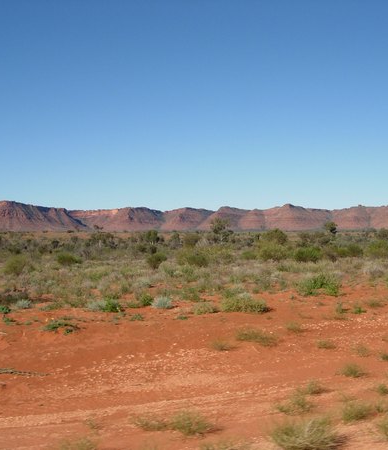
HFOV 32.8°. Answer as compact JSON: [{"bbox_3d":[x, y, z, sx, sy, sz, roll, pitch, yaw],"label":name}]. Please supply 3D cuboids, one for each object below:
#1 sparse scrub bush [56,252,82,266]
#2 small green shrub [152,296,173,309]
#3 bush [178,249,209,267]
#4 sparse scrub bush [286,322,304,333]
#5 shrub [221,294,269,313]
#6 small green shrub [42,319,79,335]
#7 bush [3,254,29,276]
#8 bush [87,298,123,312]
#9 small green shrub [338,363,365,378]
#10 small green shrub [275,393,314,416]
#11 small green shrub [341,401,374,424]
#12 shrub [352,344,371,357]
[{"bbox_3d":[-6.919,1.917,36.608,1.445,0.722,1.301,0,0,-11],"label":"sparse scrub bush"},{"bbox_3d":[-0.704,1.736,14.821,0.461,0.278,0.369,0,0,0],"label":"small green shrub"},{"bbox_3d":[-0.027,1.766,35.838,1.632,0.975,1.387,0,-1,0],"label":"bush"},{"bbox_3d":[1.914,1.914,12.423,0.336,0.218,0.285,0,-1,9],"label":"sparse scrub bush"},{"bbox_3d":[1.095,1.665,14.295,1.042,0.400,0.833,0,0,0],"label":"shrub"},{"bbox_3d":[-2.283,1.756,11.305,0.635,0.191,0.540,0,0,0],"label":"small green shrub"},{"bbox_3d":[-7.548,1.712,27.864,1.062,0.927,0.902,0,-1,-15],"label":"bush"},{"bbox_3d":[-1.945,1.736,14.310,0.782,0.279,0.626,0,0,0],"label":"bush"},{"bbox_3d":[2.159,1.976,9.002,0.369,0.184,0.332,0,0,13],"label":"small green shrub"},{"bbox_3d":[1.041,1.859,6.826,0.410,0.218,0.348,0,-1,9],"label":"small green shrub"},{"bbox_3d":[1.638,1.868,6.601,0.331,0.195,0.281,0,-1,14],"label":"small green shrub"},{"bbox_3d":[2.553,1.913,10.041,0.266,0.173,0.226,0,-1,14],"label":"shrub"}]

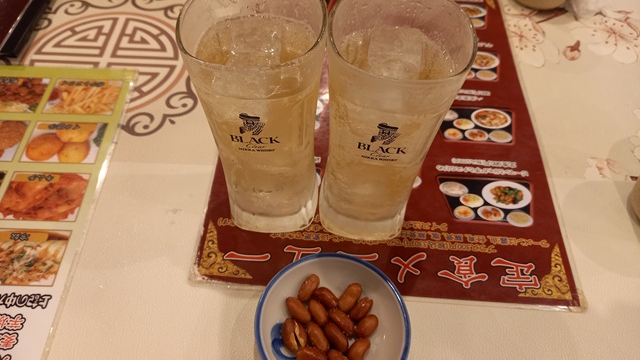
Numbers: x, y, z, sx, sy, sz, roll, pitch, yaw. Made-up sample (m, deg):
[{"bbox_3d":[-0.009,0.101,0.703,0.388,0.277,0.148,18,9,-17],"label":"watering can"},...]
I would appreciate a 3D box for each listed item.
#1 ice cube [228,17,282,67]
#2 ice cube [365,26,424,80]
[{"bbox_3d":[-0.033,-0.067,0.248,0.026,0.026,0.026,-2,57,-4],"label":"ice cube"},{"bbox_3d":[0.039,-0.064,0.246,0.027,0.026,0.025,7,56,2],"label":"ice cube"}]

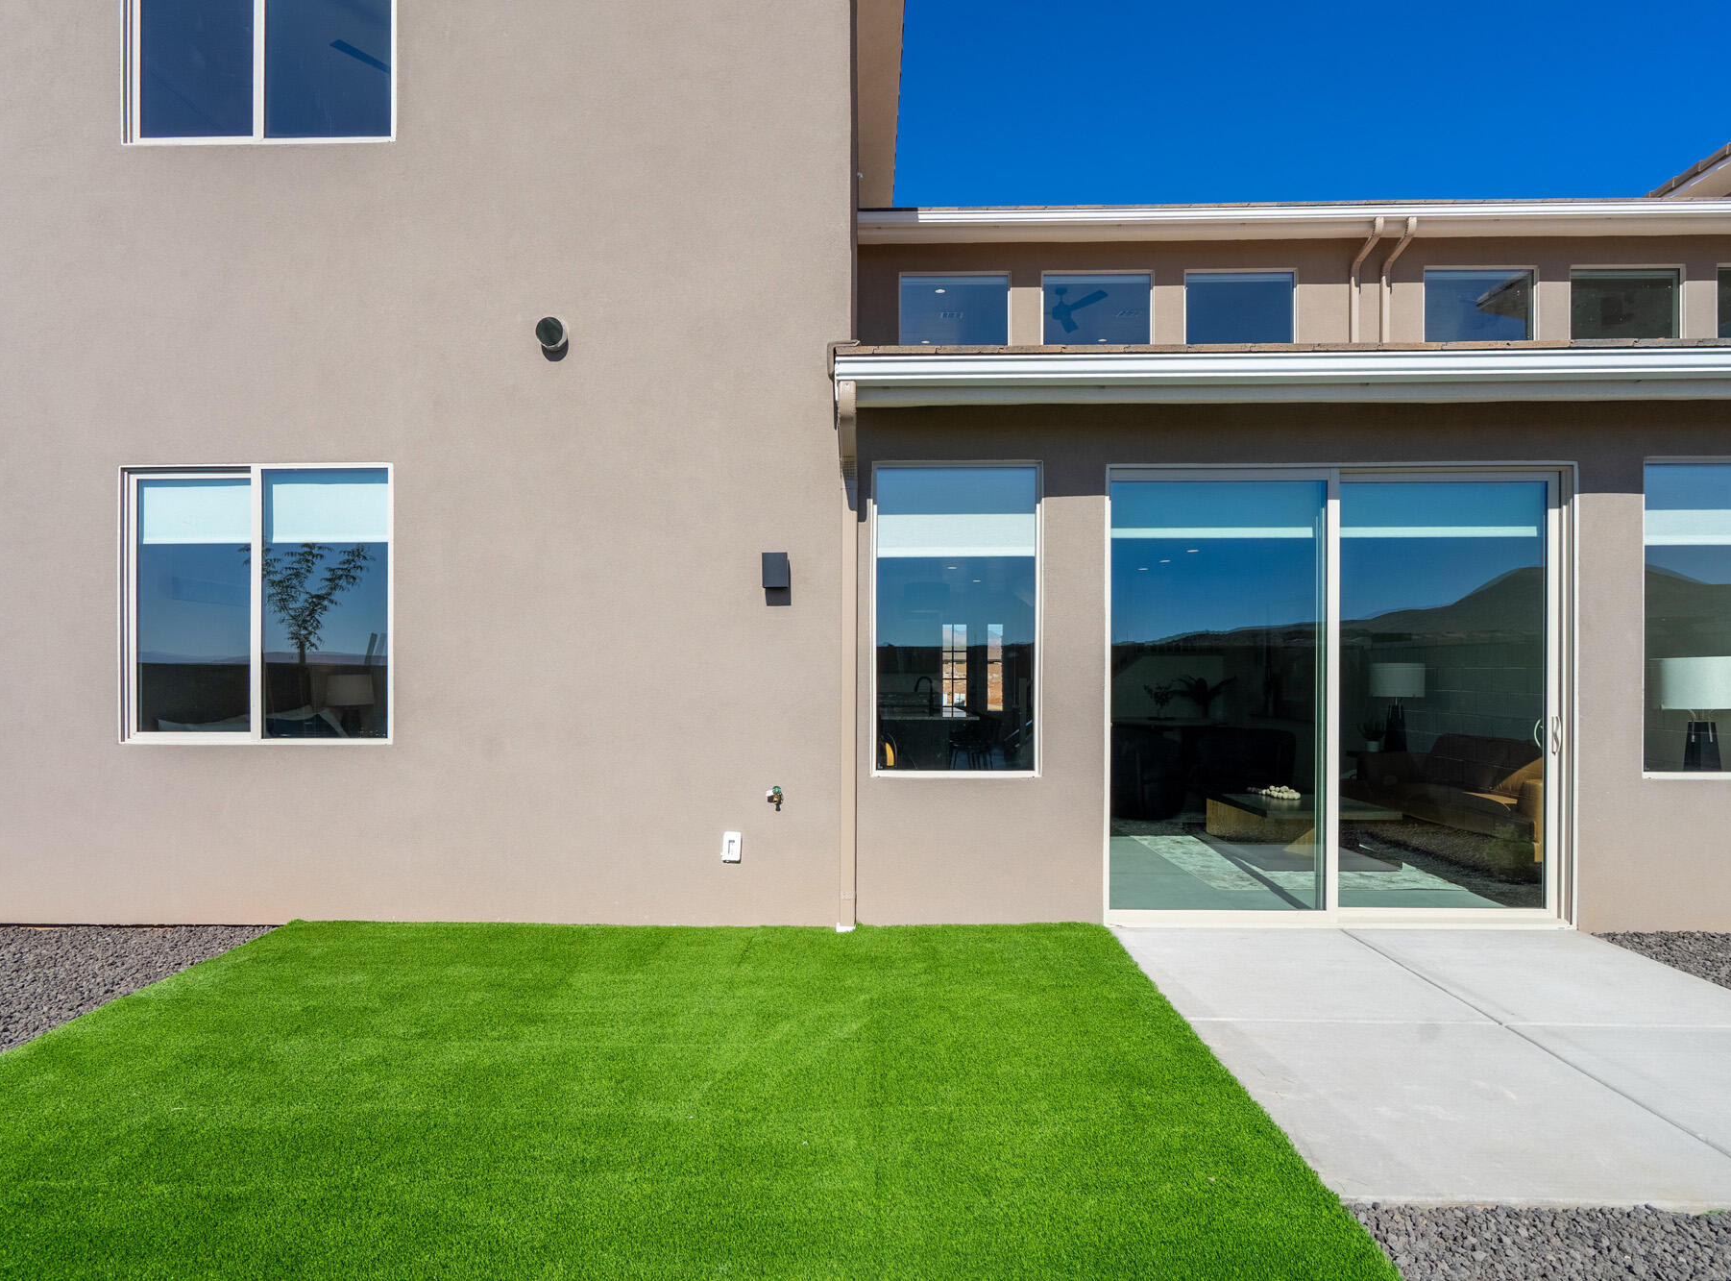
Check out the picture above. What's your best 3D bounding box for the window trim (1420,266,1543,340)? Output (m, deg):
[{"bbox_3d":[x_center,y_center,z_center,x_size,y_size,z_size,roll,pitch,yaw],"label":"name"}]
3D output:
[{"bbox_3d":[6.563,-3.570,9.128,1.198,0.860,0.100,0,0,2],"label":"window trim"}]

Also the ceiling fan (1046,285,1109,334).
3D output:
[{"bbox_3d":[2.470,-4.275,10.902,1.350,0.420,1.350,0,0,2],"label":"ceiling fan"}]

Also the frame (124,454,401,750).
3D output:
[{"bbox_3d":[-3.274,-0.196,4.620,1.516,1.514,0.100,0,0,2],"label":"frame"}]

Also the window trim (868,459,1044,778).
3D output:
[{"bbox_3d":[0.482,-0.115,4.507,0.904,1.668,0.100,0,0,2],"label":"window trim"}]

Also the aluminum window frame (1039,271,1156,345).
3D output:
[{"bbox_3d":[2.513,-3.575,9.250,1.206,0.860,0.100,0,0,2],"label":"aluminum window frame"}]

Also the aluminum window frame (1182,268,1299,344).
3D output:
[{"bbox_3d":[4.037,-3.571,9.204,1.202,0.860,0.100,0,0,2],"label":"aluminum window frame"}]

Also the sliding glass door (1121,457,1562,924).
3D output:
[{"bbox_3d":[2.454,0.278,4.459,2.381,2.382,0.130,0,0,2],"label":"sliding glass door"}]

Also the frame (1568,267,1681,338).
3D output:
[{"bbox_3d":[8.078,-3.558,9.082,1.178,0.860,0.100,0,0,2],"label":"frame"}]

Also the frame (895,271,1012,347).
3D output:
[{"bbox_3d":[0.966,-3.579,9.297,1.227,0.860,0.100,0,0,2],"label":"frame"}]

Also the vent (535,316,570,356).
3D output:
[{"bbox_3d":[-1.649,-1.614,4.498,0.146,0.146,0.085,0,0,2],"label":"vent"}]

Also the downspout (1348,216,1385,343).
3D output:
[{"bbox_3d":[5.219,-3.702,8.878,0.090,1.164,0.500,0,0,2],"label":"downspout"}]

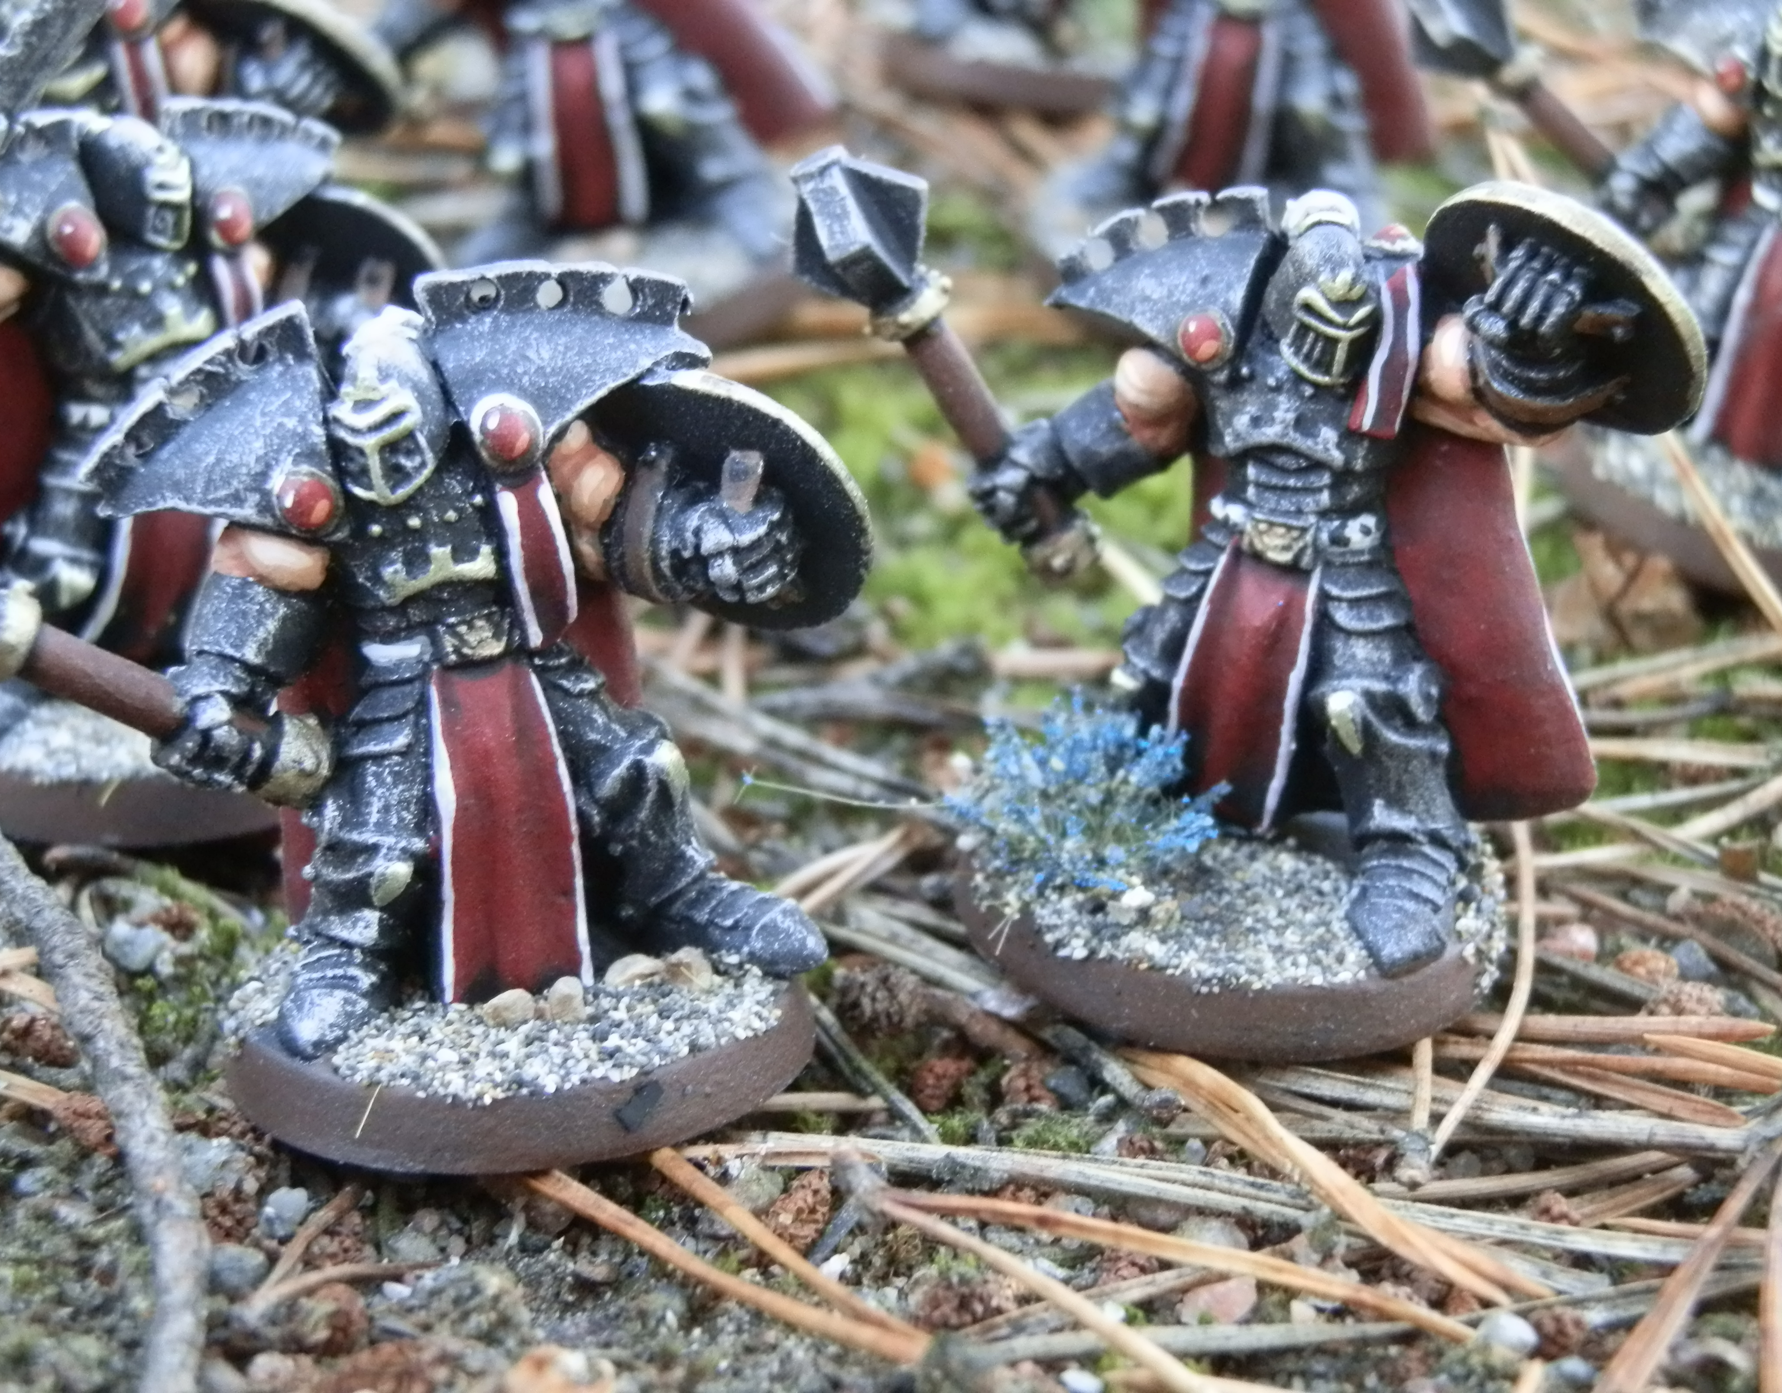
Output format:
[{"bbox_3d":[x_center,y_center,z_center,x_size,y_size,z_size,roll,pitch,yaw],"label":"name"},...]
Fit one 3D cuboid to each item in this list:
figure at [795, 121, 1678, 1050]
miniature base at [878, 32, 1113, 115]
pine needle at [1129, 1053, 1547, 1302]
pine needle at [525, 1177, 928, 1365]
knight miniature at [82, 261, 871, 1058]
[{"bbox_3d":[0.016,-0.006,0.149,0.040,0.037,0.026,8,23,16],"label":"figure"},{"bbox_3d":[0.013,-0.049,0.252,0.026,0.004,0.026,0,25,0],"label":"miniature base"},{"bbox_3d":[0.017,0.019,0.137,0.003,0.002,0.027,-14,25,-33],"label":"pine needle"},{"bbox_3d":[-0.008,0.022,0.128,0.023,0.002,0.002,16,27,35],"label":"pine needle"},{"bbox_3d":[-0.018,-0.001,0.139,0.034,0.035,0.026,-6,19,-11],"label":"knight miniature"}]

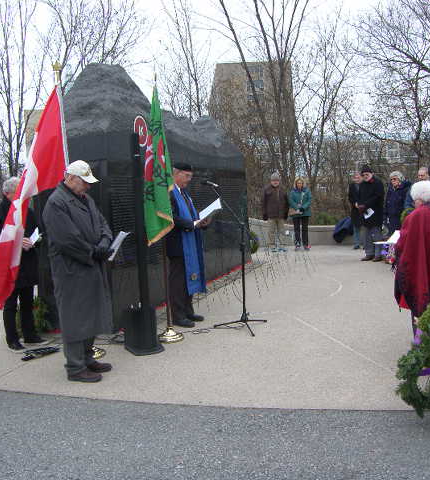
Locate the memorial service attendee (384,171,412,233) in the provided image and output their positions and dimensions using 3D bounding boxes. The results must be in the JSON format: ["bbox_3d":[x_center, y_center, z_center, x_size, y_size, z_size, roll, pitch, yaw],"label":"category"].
[{"bbox_3d":[3.199,-0.364,9.018,0.380,1.630,0.500,-7,8,-40],"label":"memorial service attendee"}]

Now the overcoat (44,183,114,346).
[{"bbox_3d":[-1.088,0.178,4.095,0.430,1.220,0.520,1,7,23],"label":"overcoat"}]

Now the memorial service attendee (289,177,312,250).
[{"bbox_3d":[1.872,-0.564,11.418,0.500,1.630,0.340,-1,6,6],"label":"memorial service attendee"}]

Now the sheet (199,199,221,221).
[{"bbox_3d":[-0.047,-0.317,5.380,0.280,0.020,0.216,-34,28,-3],"label":"sheet"}]

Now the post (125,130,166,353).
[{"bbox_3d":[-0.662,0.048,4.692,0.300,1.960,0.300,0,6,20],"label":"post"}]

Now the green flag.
[{"bbox_3d":[-0.536,-0.707,4.911,0.300,1.530,0.220,-2,6,-6],"label":"green flag"}]

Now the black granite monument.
[{"bbox_3d":[-0.679,-0.703,7.580,0.900,2.780,4.850,1,7,22],"label":"black granite monument"}]

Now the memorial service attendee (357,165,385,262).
[{"bbox_3d":[2.888,-0.513,9.614,0.540,1.760,0.400,4,8,37],"label":"memorial service attendee"}]

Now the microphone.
[{"bbox_3d":[-0.048,-0.602,5.517,0.185,0.050,0.050,17,8,4],"label":"microphone"}]

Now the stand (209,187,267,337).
[{"bbox_3d":[0.256,0.197,5.296,0.600,1.460,0.540,-2,6,-3],"label":"stand"}]

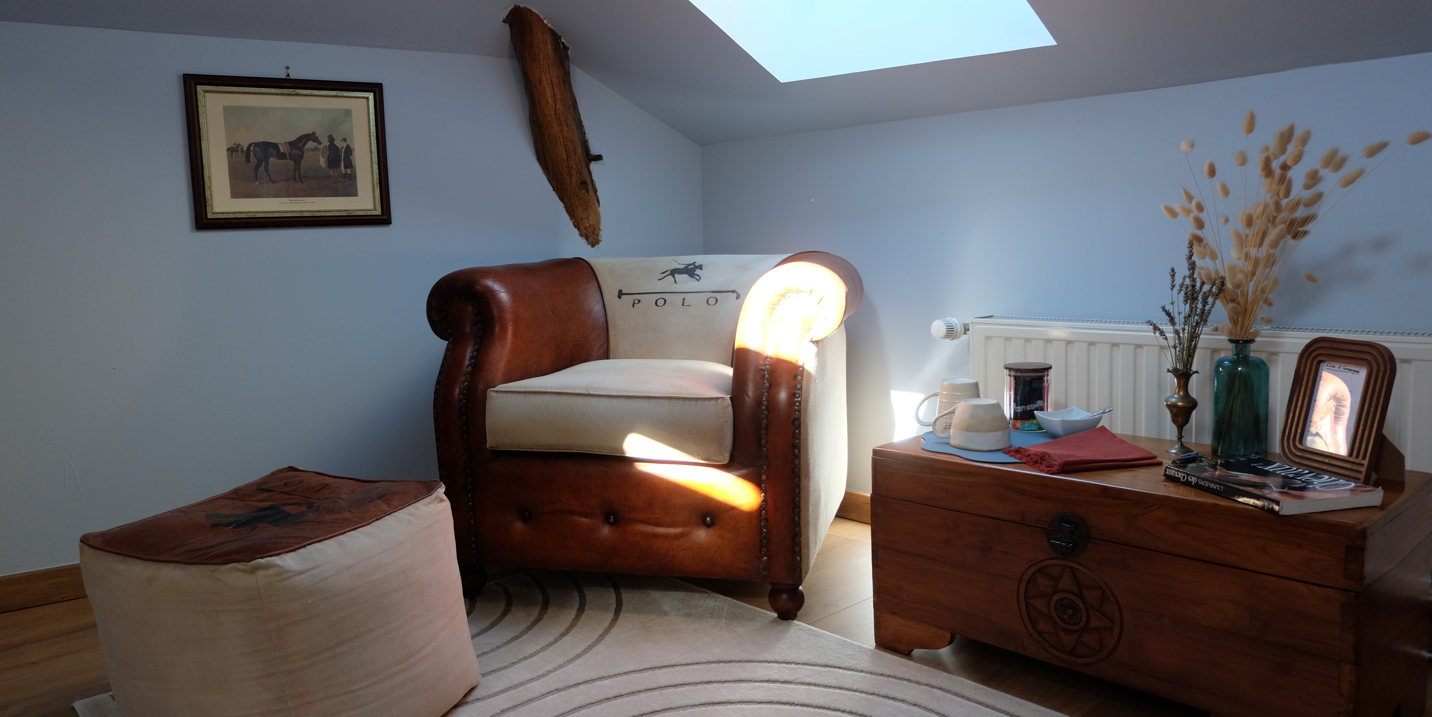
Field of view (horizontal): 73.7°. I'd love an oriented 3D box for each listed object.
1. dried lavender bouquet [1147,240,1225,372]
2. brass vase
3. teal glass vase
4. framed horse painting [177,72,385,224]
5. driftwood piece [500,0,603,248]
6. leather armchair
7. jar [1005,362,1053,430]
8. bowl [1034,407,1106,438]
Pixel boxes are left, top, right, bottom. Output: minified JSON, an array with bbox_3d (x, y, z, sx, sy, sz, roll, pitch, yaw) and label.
[{"bbox_3d":[0.867,-0.075,1.759,0.130,0.280,0.105,0,7,13],"label":"dried lavender bouquet"},{"bbox_3d":[0.869,0.099,1.780,0.057,0.154,0.057,-2,7,0],"label":"brass vase"},{"bbox_3d":[0.963,0.072,1.754,0.095,0.207,0.095,-2,7,0],"label":"teal glass vase"},{"bbox_3d":[-1.062,-0.512,2.396,0.455,0.367,0.025,-5,7,-29],"label":"framed horse painting"},{"bbox_3d":[-0.466,-0.667,2.825,0.152,0.680,0.115,-26,29,-27],"label":"driftwood piece"},{"bbox_3d":[-0.081,0.124,2.288,0.881,0.747,0.711,-1,6,16],"label":"leather armchair"},{"bbox_3d":[0.671,0.081,2.046,0.097,0.137,0.097,-2,7,0],"label":"jar"},{"bbox_3d":[0.722,0.136,1.958,0.100,0.046,0.100,-3,7,-13],"label":"bowl"}]

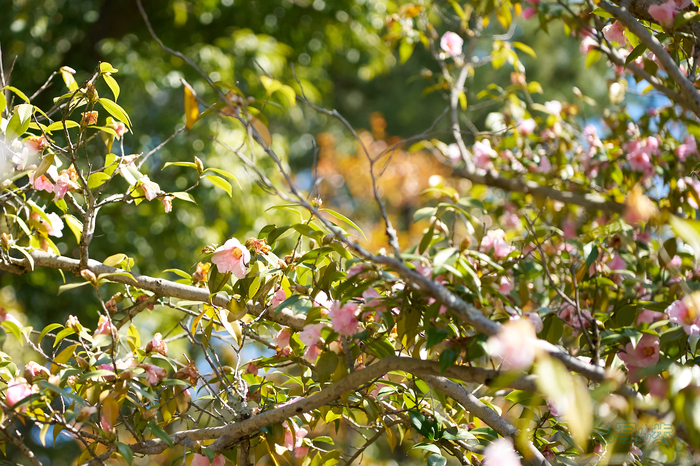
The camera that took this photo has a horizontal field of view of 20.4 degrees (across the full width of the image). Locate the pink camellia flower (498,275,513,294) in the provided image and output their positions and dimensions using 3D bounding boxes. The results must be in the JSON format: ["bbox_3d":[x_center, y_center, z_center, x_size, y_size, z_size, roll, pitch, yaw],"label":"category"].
[{"bbox_3d":[0.260,0.086,3.250,0.027,0.034,0.028,-1,11,6],"label":"pink camellia flower"}]

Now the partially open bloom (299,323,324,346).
[{"bbox_3d":[-0.063,0.167,3.200,0.040,0.041,0.037,-5,5,41],"label":"partially open bloom"}]

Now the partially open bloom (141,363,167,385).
[{"bbox_3d":[-0.292,0.210,2.900,0.042,0.034,0.036,5,15,-33],"label":"partially open bloom"}]

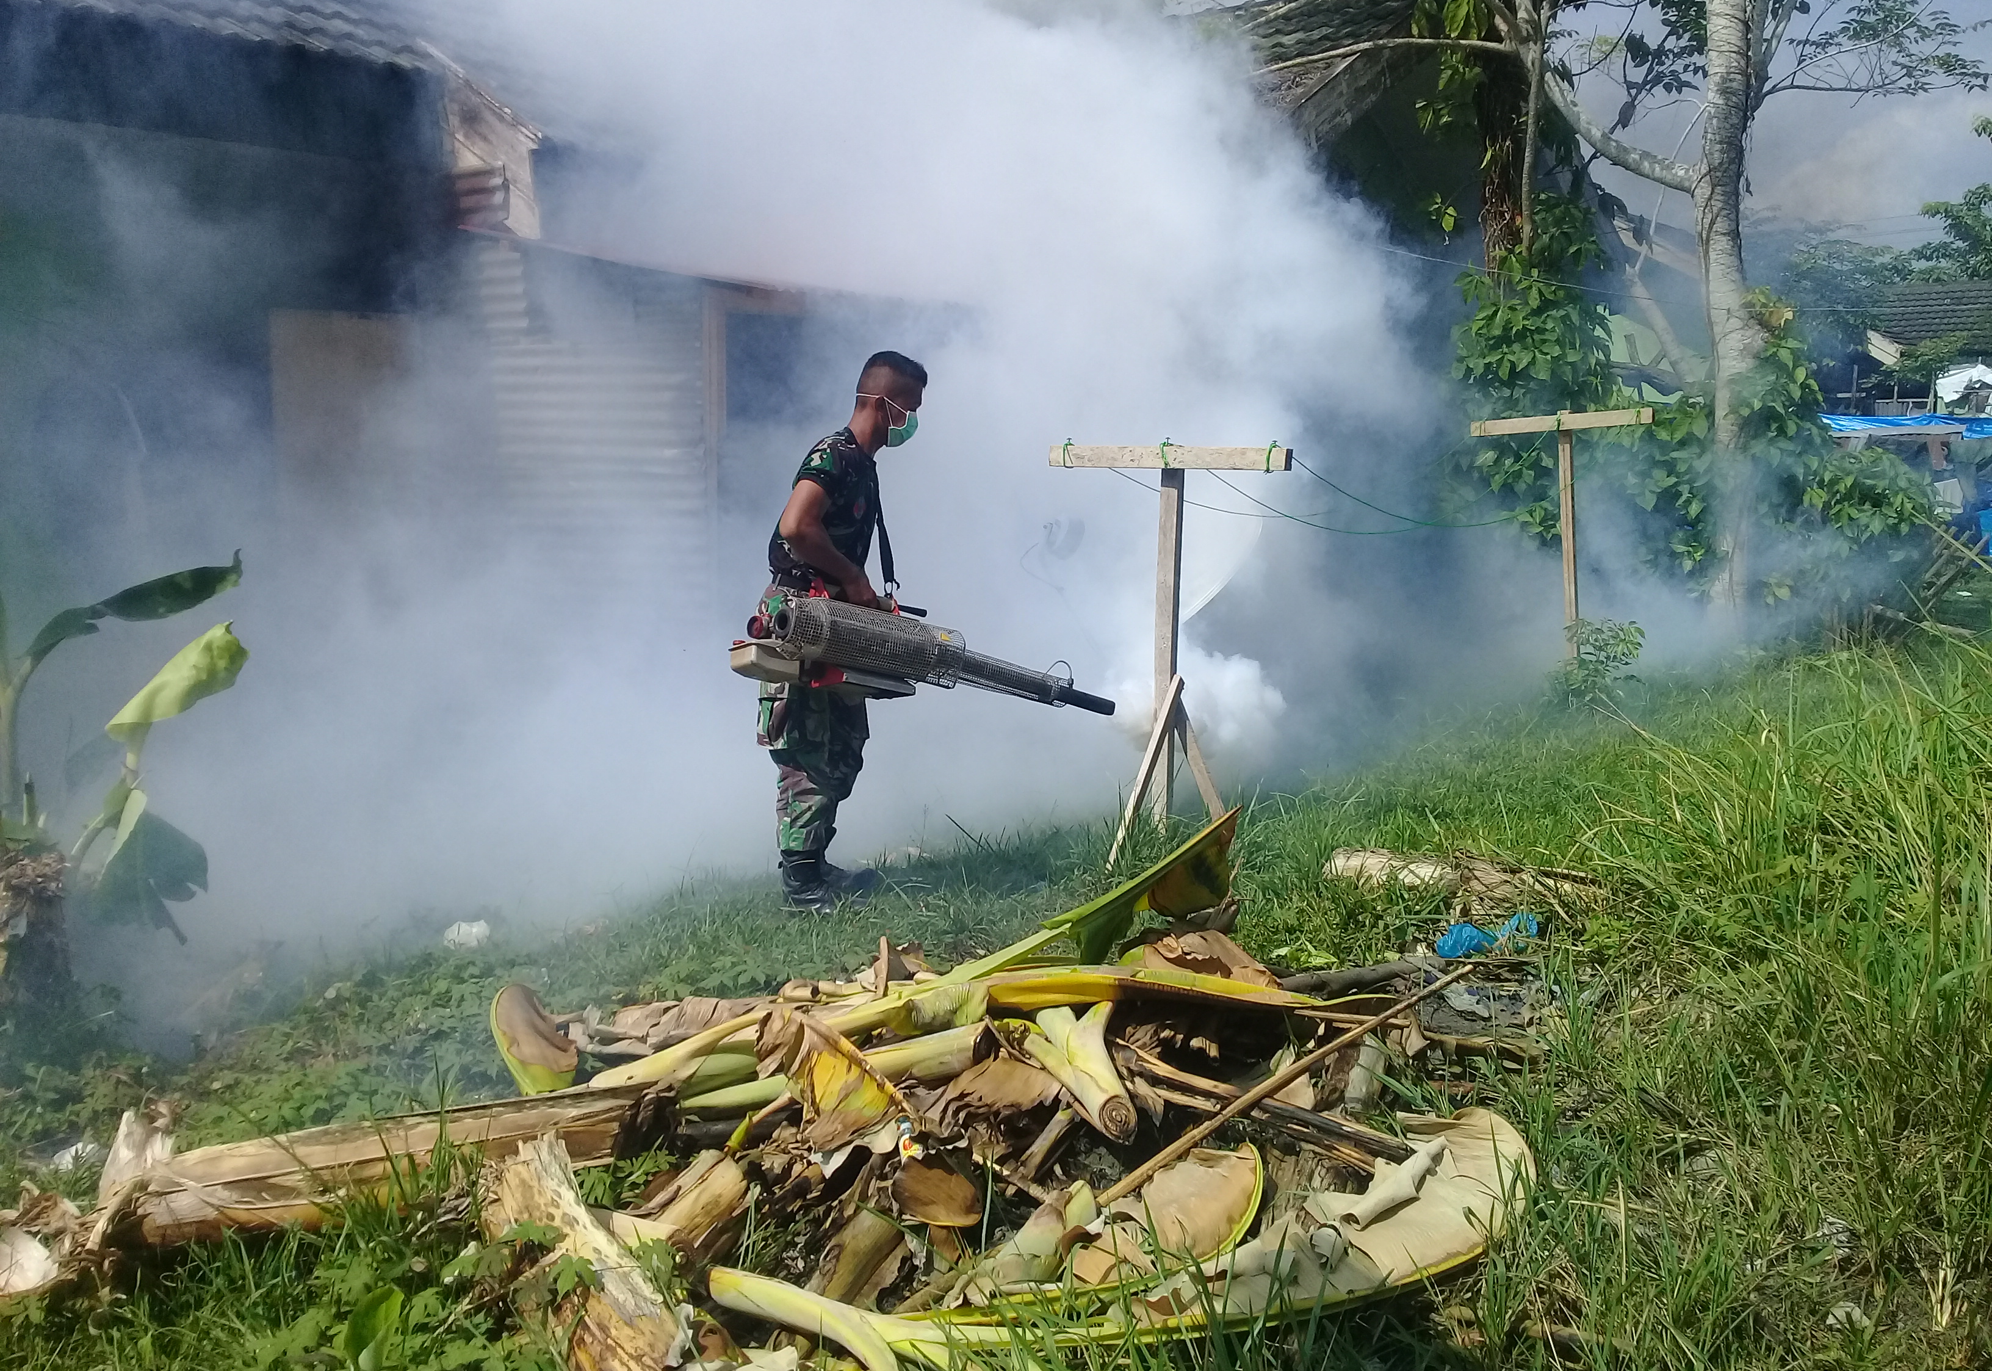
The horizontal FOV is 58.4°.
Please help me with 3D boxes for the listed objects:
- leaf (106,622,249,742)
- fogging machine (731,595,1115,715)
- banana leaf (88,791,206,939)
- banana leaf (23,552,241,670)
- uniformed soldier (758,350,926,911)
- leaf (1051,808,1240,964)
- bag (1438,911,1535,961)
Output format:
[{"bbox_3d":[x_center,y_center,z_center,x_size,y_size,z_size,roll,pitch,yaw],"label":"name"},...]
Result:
[{"bbox_3d":[-2.178,-0.010,4.750,0.400,0.160,0.160,-38,16,-6],"label":"leaf"},{"bbox_3d":[-0.227,-0.068,5.060,1.270,0.300,0.270,15,0,-31],"label":"fogging machine"},{"bbox_3d":[-2.284,0.481,4.800,0.290,0.360,0.200,1,9,6],"label":"banana leaf"},{"bbox_3d":[-2.302,-0.201,4.750,0.600,0.150,0.200,-26,13,-6],"label":"banana leaf"},{"bbox_3d":[-0.460,-0.169,5.300,0.420,1.690,0.500,-3,9,-17],"label":"uniformed soldier"},{"bbox_3d":[0.342,0.460,4.100,0.490,0.190,0.200,-36,20,-15],"label":"leaf"},{"bbox_3d":[1.237,0.634,4.500,0.250,0.110,0.170,0,9,0],"label":"bag"}]

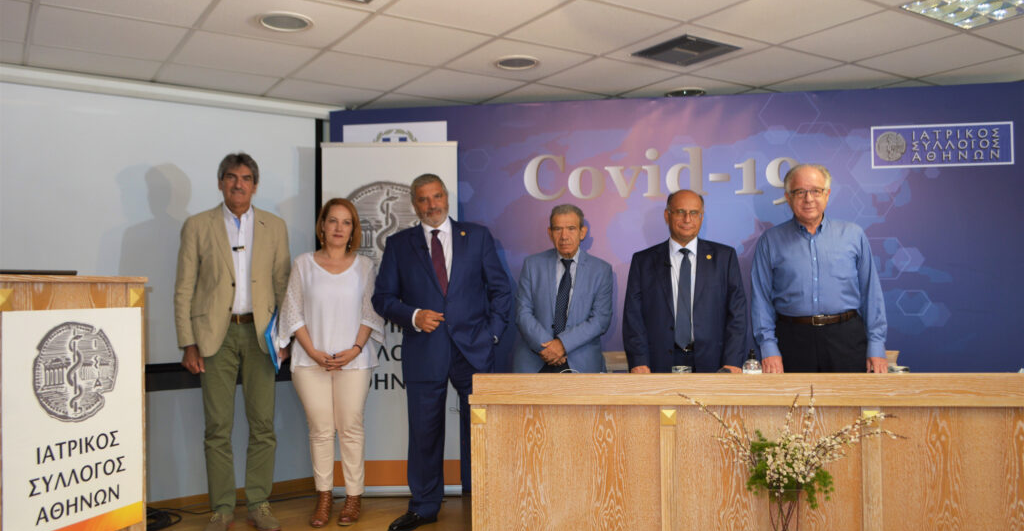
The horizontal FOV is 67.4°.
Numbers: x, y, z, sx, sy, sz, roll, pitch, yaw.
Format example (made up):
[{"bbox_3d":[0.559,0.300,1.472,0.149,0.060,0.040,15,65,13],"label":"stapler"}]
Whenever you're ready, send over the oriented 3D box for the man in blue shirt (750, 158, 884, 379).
[{"bbox_3d":[1.456,0.404,3.604,0.630,1.761,0.380,-1,-1,14],"label":"man in blue shirt"}]

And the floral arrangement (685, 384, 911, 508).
[{"bbox_3d":[1.049,0.681,2.870,0.840,0.450,0.380,-1,-1,6],"label":"floral arrangement"}]

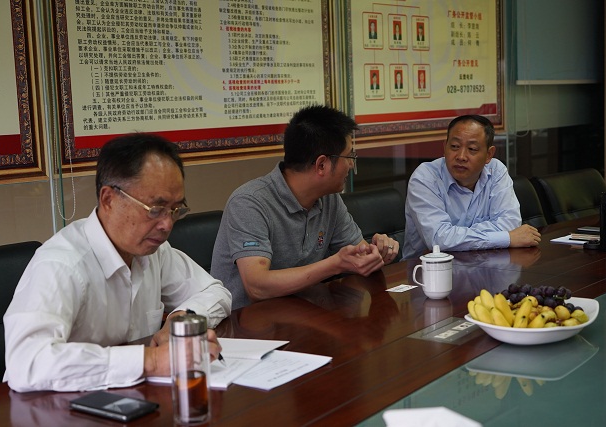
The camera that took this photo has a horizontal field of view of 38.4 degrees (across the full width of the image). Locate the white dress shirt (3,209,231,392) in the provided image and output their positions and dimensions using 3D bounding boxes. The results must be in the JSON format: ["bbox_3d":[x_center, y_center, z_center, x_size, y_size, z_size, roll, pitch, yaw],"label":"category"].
[{"bbox_3d":[-0.406,0.237,1.913,0.540,0.480,0.620,3,9,39],"label":"white dress shirt"}]

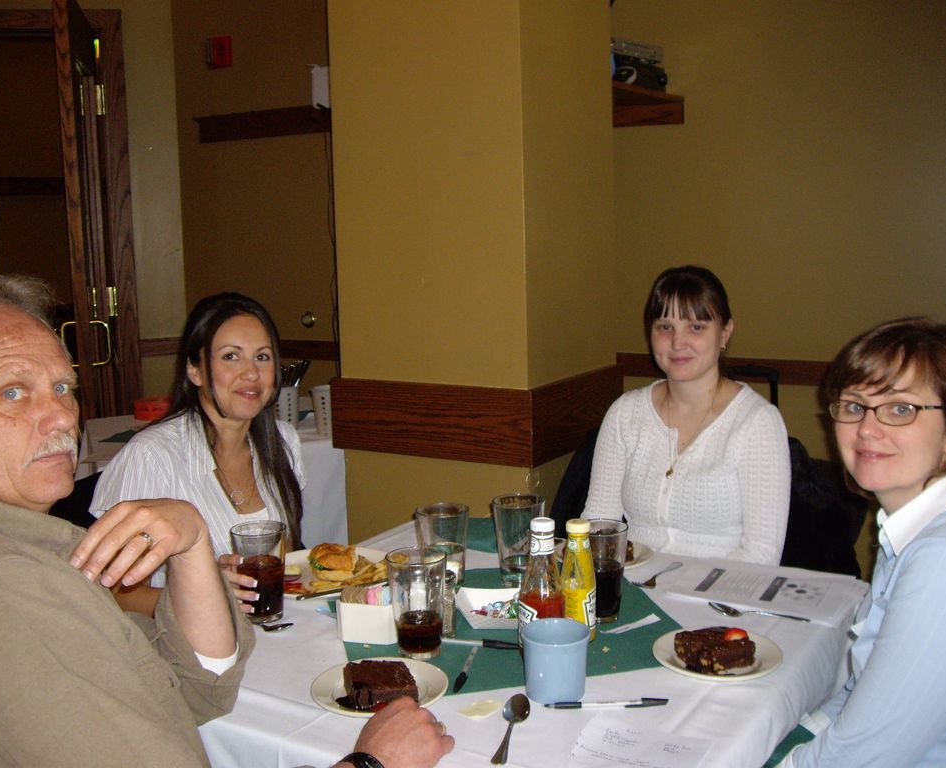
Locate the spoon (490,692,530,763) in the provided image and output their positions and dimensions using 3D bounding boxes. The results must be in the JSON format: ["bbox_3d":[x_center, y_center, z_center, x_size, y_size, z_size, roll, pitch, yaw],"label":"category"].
[{"bbox_3d":[0.044,0.416,1.367,0.037,0.021,0.177,0,9,10],"label":"spoon"}]

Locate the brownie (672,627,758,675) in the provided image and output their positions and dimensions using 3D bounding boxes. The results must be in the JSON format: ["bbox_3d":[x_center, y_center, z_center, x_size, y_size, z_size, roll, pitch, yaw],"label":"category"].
[{"bbox_3d":[0.334,0.365,1.554,0.083,0.036,0.072,-5,9,-23],"label":"brownie"}]

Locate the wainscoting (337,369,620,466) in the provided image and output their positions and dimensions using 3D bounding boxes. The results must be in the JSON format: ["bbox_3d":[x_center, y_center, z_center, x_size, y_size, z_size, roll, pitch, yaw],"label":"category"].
[{"bbox_3d":[0.024,0.052,3.030,0.587,0.184,0.555,4,10,30],"label":"wainscoting"}]

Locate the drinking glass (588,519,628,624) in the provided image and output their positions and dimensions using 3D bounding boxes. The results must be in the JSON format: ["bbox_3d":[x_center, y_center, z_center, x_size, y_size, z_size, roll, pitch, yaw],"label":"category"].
[{"bbox_3d":[0.200,0.296,1.767,0.088,0.144,0.088,0,9,6],"label":"drinking glass"}]

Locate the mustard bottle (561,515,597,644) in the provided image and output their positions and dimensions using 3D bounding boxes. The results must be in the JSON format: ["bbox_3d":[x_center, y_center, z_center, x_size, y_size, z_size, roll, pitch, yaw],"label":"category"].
[{"bbox_3d":[0.158,0.293,1.673,0.052,0.181,0.052,-1,9,0],"label":"mustard bottle"}]

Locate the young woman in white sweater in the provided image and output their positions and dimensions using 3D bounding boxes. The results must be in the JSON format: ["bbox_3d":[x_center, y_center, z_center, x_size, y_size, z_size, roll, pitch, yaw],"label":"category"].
[{"bbox_3d":[0.364,0.401,2.209,0.460,1.240,0.660,3,10,26],"label":"young woman in white sweater"}]

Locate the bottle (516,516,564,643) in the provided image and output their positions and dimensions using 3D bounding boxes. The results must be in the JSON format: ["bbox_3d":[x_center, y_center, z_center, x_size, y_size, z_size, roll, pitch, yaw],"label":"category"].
[{"bbox_3d":[0.101,0.292,1.618,0.066,0.203,0.066,-1,9,0],"label":"bottle"}]

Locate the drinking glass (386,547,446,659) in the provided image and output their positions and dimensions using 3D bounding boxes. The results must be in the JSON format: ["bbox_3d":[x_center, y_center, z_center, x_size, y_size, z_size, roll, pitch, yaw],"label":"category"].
[{"bbox_3d":[-0.080,0.322,1.647,0.088,0.144,0.088,-2,9,-3],"label":"drinking glass"}]

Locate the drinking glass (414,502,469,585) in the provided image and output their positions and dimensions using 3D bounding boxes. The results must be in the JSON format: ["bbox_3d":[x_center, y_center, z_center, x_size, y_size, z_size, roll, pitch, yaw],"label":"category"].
[{"bbox_3d":[-0.049,0.282,1.887,0.088,0.144,0.088,-2,9,-2],"label":"drinking glass"}]

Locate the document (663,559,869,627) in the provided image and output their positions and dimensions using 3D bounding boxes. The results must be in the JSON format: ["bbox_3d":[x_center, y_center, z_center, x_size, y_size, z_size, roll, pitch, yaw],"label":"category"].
[{"bbox_3d":[0.491,0.338,1.877,0.285,0.012,0.222,4,11,31],"label":"document"}]

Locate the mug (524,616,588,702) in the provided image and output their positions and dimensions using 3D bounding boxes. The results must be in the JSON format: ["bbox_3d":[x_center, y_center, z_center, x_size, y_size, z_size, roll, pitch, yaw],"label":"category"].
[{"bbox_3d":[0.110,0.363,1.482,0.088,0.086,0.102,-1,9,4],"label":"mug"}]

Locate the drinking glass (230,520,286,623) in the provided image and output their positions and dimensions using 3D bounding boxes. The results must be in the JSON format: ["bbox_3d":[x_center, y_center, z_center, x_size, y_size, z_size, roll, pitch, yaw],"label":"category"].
[{"bbox_3d":[-0.333,0.297,1.767,0.089,0.143,0.089,-4,7,-11],"label":"drinking glass"}]

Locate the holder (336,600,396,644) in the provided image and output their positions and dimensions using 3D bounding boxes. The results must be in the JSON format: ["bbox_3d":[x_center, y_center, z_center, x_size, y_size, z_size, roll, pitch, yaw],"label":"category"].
[{"bbox_3d":[-0.149,0.350,1.694,0.088,0.062,0.060,1,9,14],"label":"holder"}]

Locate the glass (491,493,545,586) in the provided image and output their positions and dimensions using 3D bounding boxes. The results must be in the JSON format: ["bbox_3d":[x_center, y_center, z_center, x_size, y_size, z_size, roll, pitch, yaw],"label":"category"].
[{"bbox_3d":[0.079,0.270,1.918,0.089,0.143,0.089,-1,9,2],"label":"glass"}]

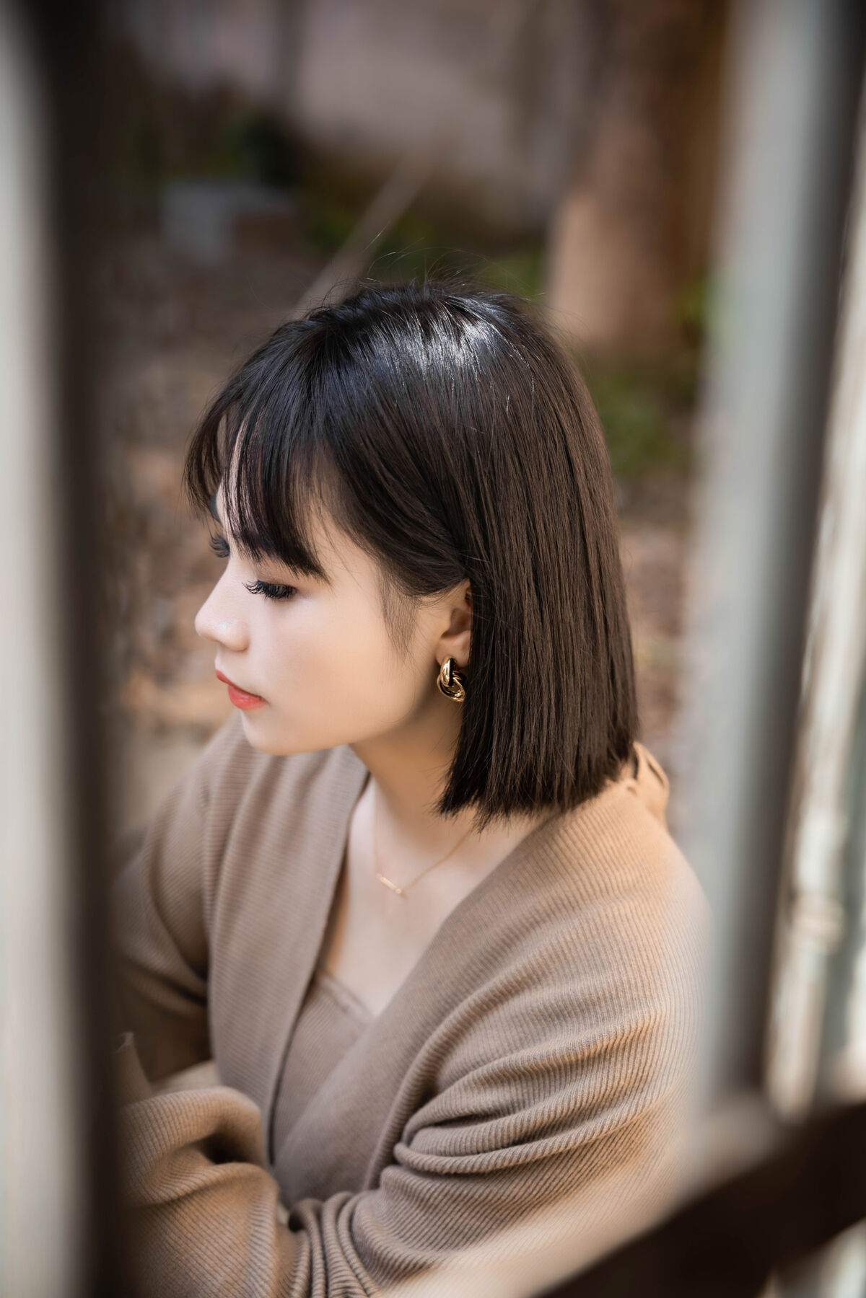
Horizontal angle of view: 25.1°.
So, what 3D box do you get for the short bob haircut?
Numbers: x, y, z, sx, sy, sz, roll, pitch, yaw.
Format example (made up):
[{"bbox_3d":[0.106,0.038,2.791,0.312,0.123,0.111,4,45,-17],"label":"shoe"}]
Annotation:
[{"bbox_3d":[-0.009,-0.064,1.085,0.255,0.280,0.210,-8,23,-26],"label":"short bob haircut"}]

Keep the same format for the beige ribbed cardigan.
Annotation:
[{"bbox_3d":[-0.035,0.262,1.180,0.450,0.450,0.360,18,26,37],"label":"beige ribbed cardigan"}]

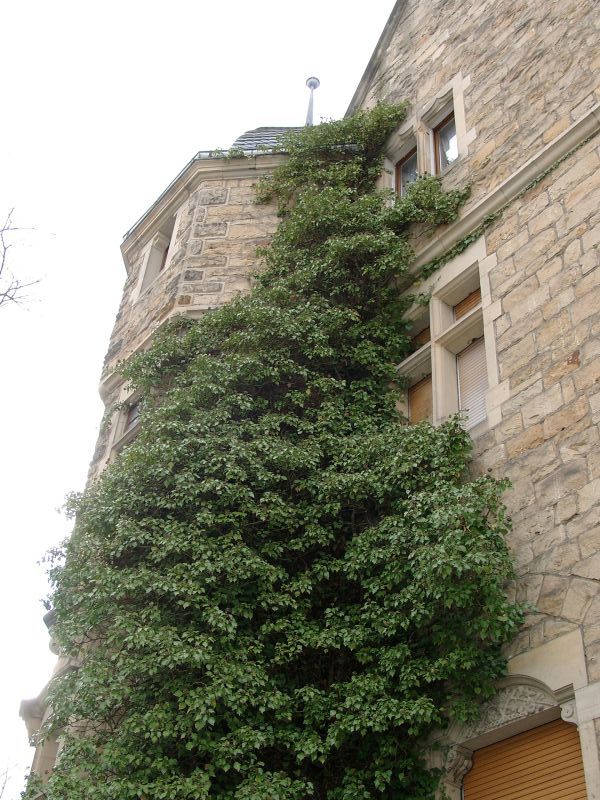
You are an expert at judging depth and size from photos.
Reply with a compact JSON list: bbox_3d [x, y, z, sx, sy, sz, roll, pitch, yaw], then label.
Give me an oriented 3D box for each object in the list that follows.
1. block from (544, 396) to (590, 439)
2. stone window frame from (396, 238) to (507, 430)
[{"bbox_3d":[2.149,0.175,8.210,0.190,0.196,0.445,29,-47,-26],"label":"block"},{"bbox_3d":[1.411,-0.299,10.113,0.300,2.449,1.675,29,-47,-26],"label":"stone window frame"}]

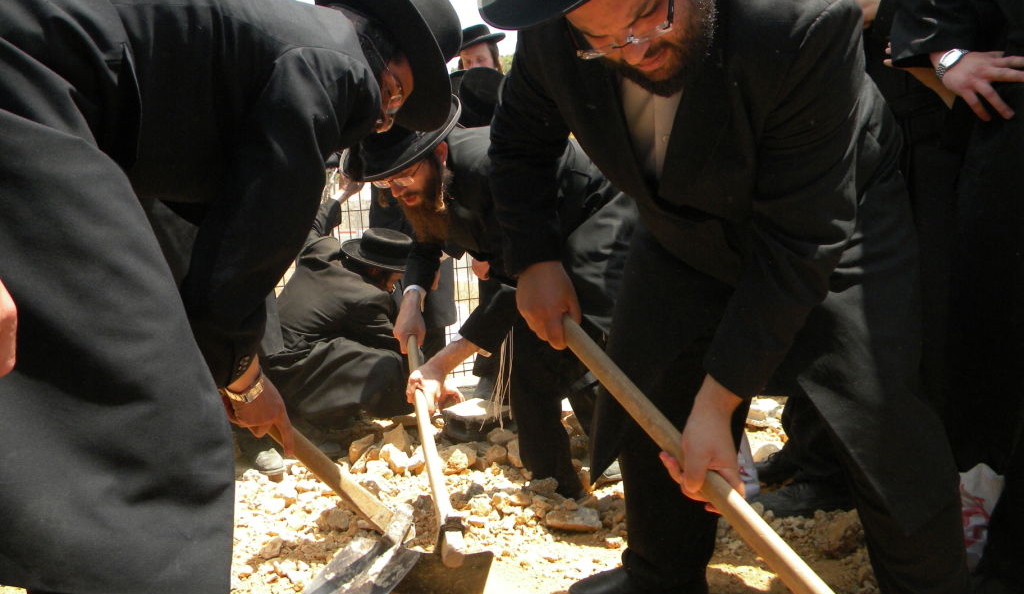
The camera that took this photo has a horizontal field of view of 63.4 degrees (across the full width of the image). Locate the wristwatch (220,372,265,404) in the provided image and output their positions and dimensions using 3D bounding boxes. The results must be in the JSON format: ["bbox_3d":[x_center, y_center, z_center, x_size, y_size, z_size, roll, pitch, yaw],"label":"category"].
[{"bbox_3d":[-0.413,0.137,1.270,0.055,0.035,0.065,15,46,40],"label":"wristwatch"}]

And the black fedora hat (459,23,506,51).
[{"bbox_3d":[-0.190,-1.325,4.250,0.330,0.125,0.350,-14,8,26],"label":"black fedora hat"}]

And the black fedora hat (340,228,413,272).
[{"bbox_3d":[-0.455,-0.186,3.050,0.360,0.110,0.330,11,20,0],"label":"black fedora hat"}]

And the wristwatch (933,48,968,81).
[{"bbox_3d":[0.785,-0.412,1.480,0.052,0.065,0.030,18,25,-48],"label":"wristwatch"}]

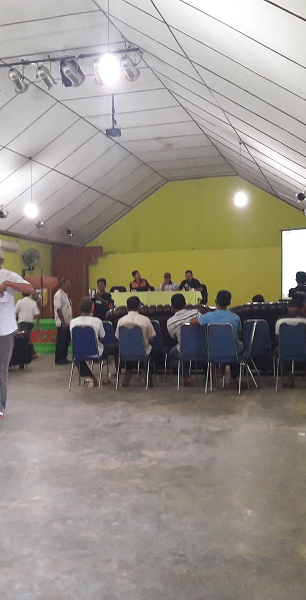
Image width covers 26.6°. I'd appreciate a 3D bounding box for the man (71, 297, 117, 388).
[{"bbox_3d":[-0.818,0.550,8.750,0.520,1.220,0.740,-1,-1,20],"label":"man"}]

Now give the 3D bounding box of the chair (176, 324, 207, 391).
[{"bbox_3d":[0.562,0.725,8.394,0.440,0.850,0.520,-1,-1,9],"label":"chair"}]

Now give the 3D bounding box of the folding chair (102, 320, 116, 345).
[{"bbox_3d":[-0.697,0.736,9.637,0.460,0.860,0.560,-1,-1,19],"label":"folding chair"}]

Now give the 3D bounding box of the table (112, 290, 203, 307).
[{"bbox_3d":[0.080,0.142,17.324,2.346,0.715,0.588,-1,-1,17],"label":"table"}]

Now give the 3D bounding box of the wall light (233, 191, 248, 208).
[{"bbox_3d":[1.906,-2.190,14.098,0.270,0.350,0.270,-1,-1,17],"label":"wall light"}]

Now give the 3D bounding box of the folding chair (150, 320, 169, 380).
[{"bbox_3d":[0.049,0.724,9.539,0.460,0.860,0.560,-1,-1,20],"label":"folding chair"}]

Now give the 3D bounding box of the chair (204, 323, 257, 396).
[{"bbox_3d":[0.916,0.697,8.064,0.460,0.860,0.560,-1,-1,20],"label":"chair"}]

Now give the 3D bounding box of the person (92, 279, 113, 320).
[{"bbox_3d":[-0.992,0.384,12.896,0.500,1.660,0.400,-1,-1,2],"label":"person"}]

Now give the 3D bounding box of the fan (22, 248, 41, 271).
[{"bbox_3d":[-3.634,-1.194,19.323,0.530,0.640,0.380,0,-1,-30],"label":"fan"}]

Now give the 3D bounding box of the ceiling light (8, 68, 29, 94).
[{"bbox_3d":[-2.381,-3.886,11.456,0.250,0.270,0.400,-1,-33,17],"label":"ceiling light"}]

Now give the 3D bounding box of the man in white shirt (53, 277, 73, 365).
[{"bbox_3d":[-1.704,0.381,12.346,0.400,1.670,0.460,-1,-1,-3],"label":"man in white shirt"}]

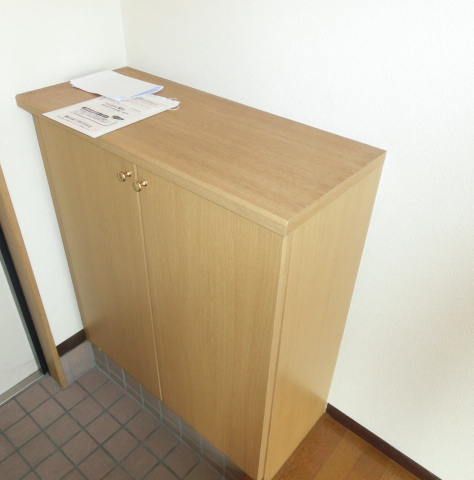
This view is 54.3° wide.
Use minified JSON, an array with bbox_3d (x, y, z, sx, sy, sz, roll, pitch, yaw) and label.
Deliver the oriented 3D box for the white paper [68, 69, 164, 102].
[{"bbox_3d":[-0.336,-0.434,1.290,0.230,0.015,0.148,28,44,31],"label":"white paper"}]

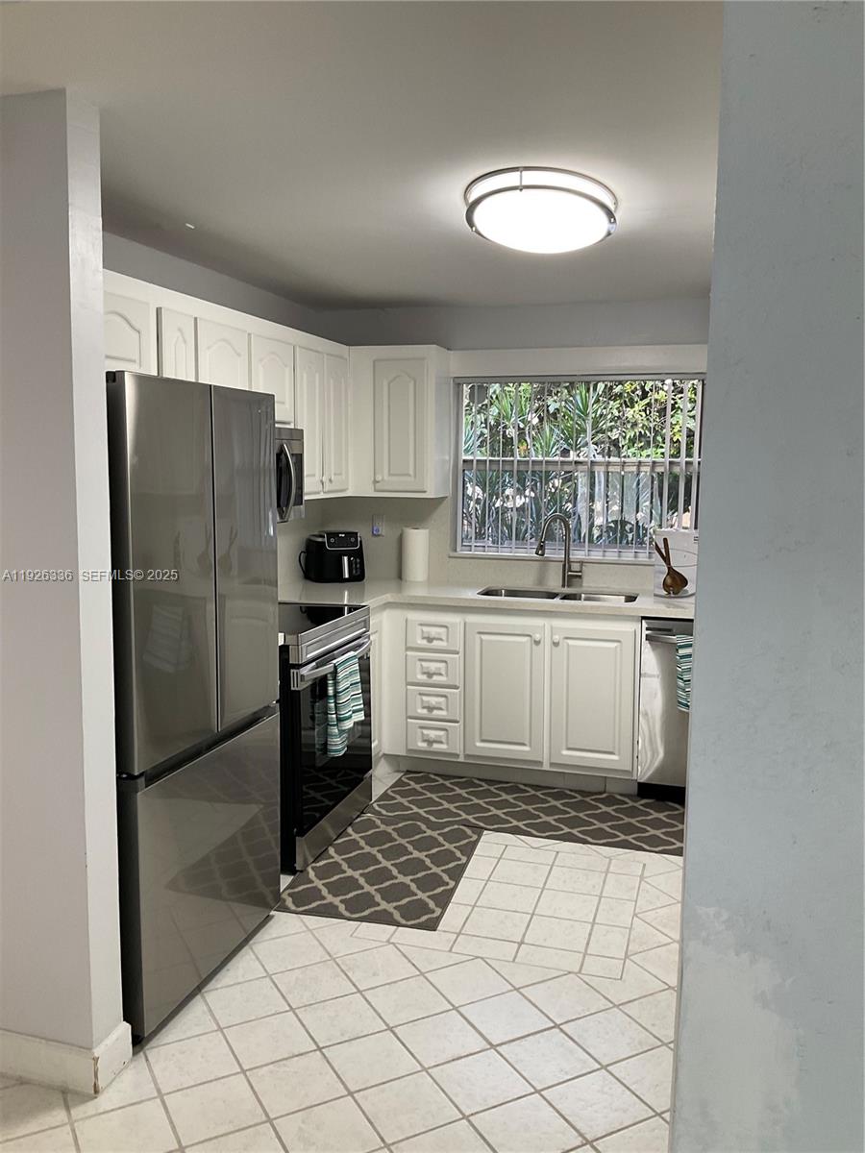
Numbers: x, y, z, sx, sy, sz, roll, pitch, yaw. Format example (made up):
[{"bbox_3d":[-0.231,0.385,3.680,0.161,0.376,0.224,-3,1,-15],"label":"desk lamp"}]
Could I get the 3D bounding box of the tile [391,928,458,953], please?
[{"bbox_3d":[-0.032,1.195,3.176,0.204,0.010,0.117,2,7,17],"label":"tile"}]

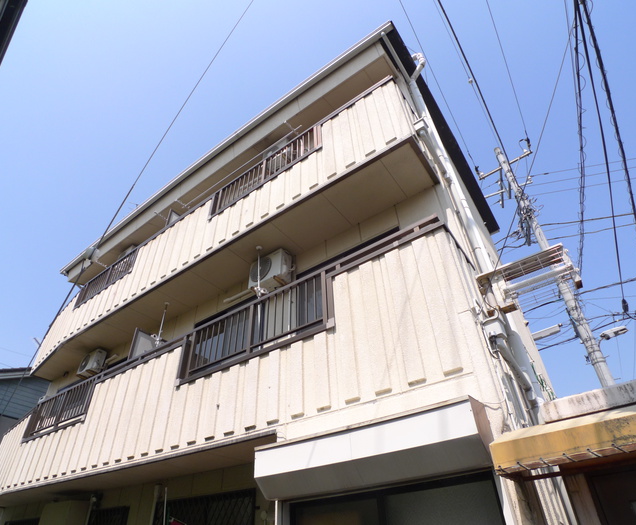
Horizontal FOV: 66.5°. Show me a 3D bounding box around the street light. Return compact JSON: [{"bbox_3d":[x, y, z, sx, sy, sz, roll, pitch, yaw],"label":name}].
[{"bbox_3d":[5.428,1.302,8.900,0.520,0.160,0.180,-27,-48,25],"label":"street light"}]

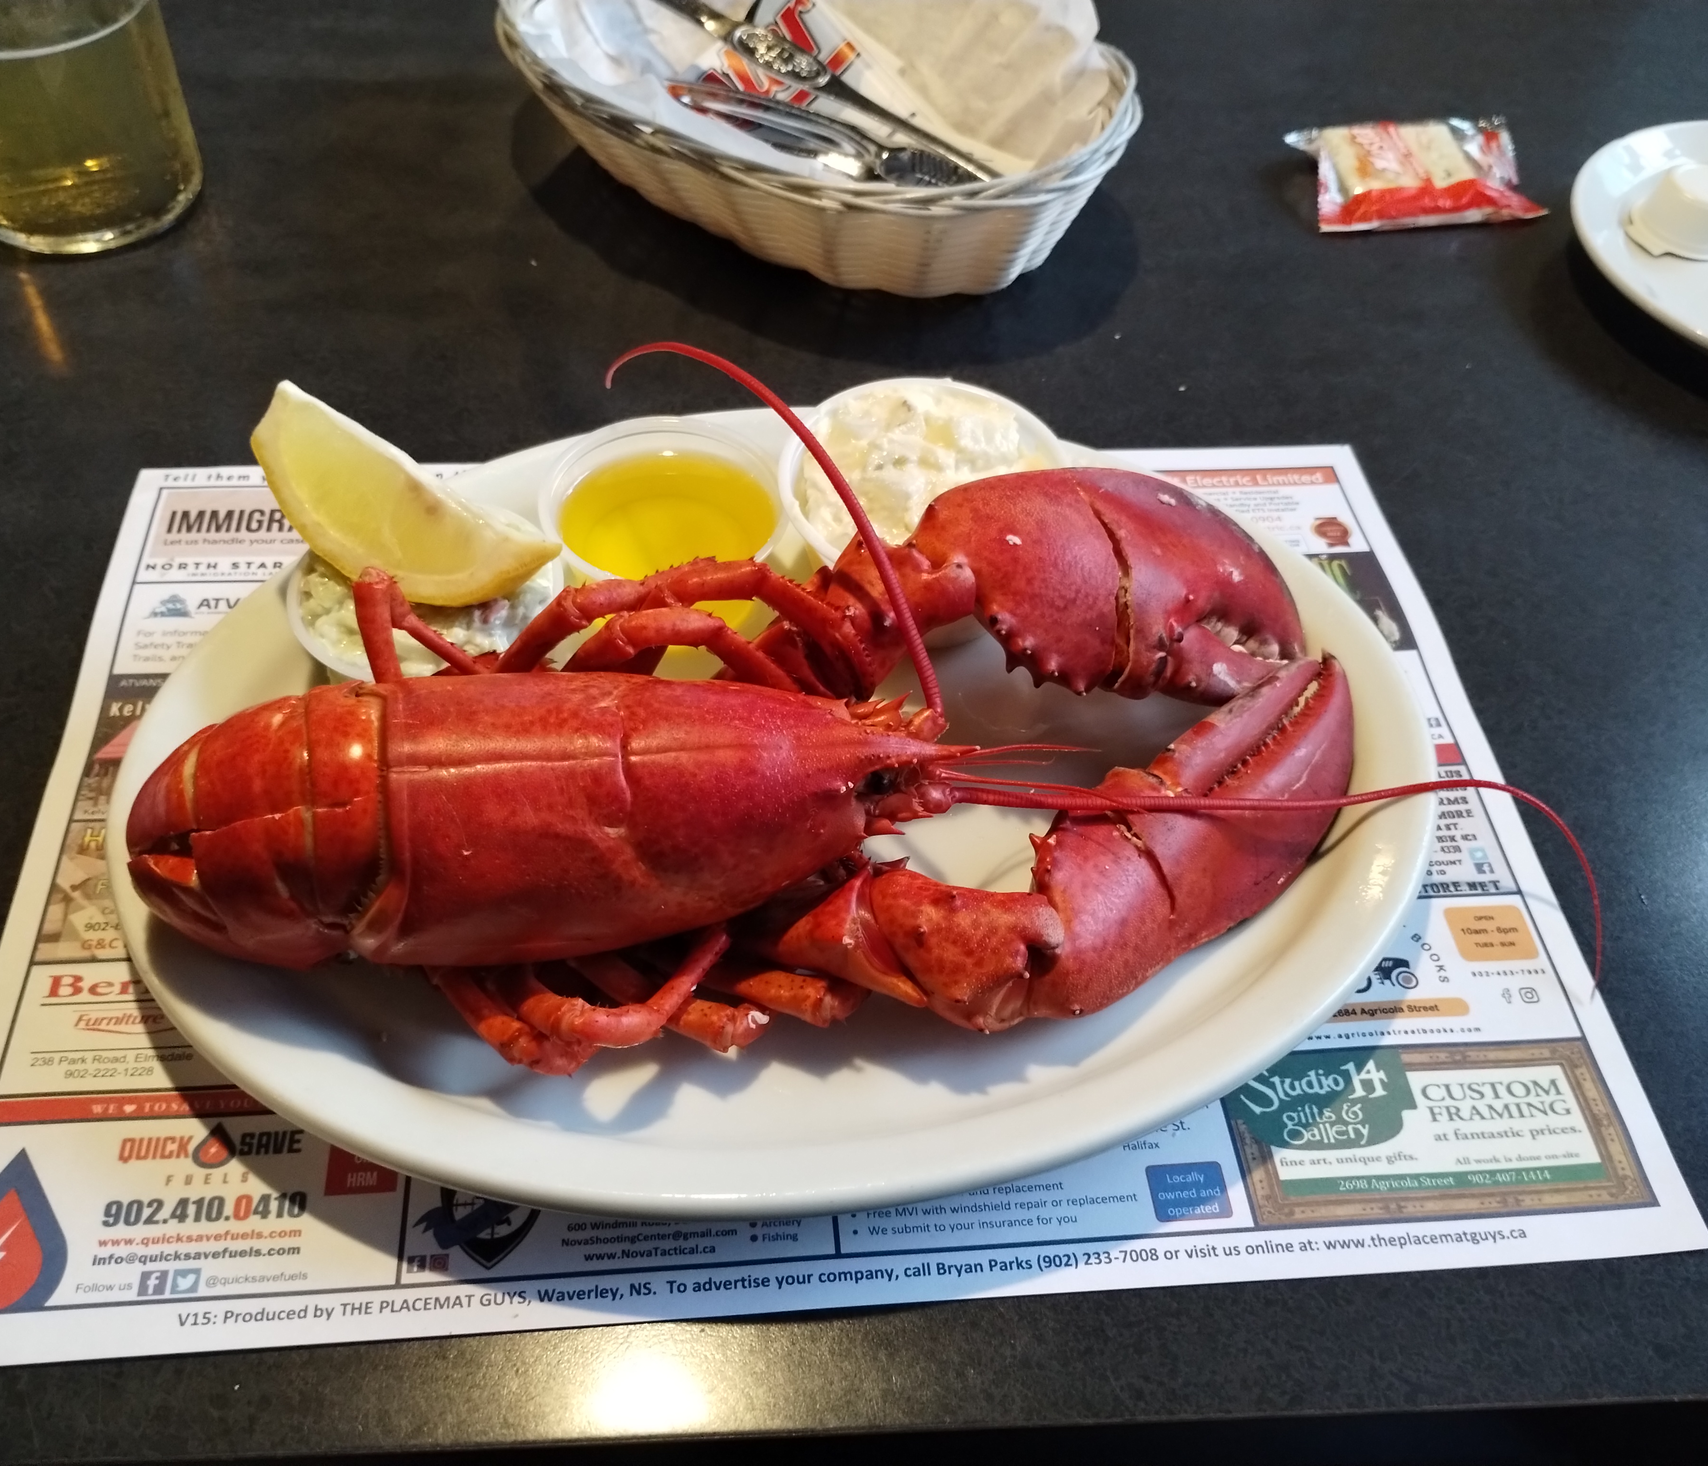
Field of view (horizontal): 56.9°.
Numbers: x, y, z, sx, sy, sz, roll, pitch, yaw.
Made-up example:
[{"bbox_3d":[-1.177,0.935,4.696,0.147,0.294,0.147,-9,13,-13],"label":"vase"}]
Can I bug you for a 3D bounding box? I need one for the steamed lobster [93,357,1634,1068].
[{"bbox_3d":[0.005,-0.014,0.357,0.312,0.072,0.173,-5,50,-9],"label":"steamed lobster"}]

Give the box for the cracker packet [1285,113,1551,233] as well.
[{"bbox_3d":[0.207,-0.210,0.580,0.092,0.017,0.060,-8,51,-11],"label":"cracker packet"}]

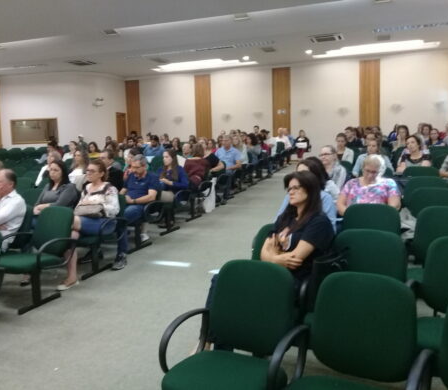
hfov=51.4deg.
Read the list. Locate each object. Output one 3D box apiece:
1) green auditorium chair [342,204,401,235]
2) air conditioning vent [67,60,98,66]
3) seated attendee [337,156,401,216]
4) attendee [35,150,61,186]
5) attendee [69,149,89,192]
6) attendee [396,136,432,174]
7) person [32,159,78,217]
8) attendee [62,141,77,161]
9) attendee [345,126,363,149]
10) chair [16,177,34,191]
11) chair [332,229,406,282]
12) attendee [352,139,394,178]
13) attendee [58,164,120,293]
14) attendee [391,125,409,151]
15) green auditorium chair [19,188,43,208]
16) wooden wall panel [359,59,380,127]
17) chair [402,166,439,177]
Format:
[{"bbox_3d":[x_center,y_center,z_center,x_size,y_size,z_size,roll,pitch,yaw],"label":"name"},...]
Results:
[{"bbox_3d":[1.113,0.560,3.696,0.560,0.880,0.620,1,5,30],"label":"green auditorium chair"},{"bbox_3d":[-4.745,-4.423,15.557,0.880,0.100,0.880,0,5,21],"label":"air conditioning vent"},{"bbox_3d":[1.297,0.265,4.231,0.580,1.220,0.800,1,6,27],"label":"seated attendee"},{"bbox_3d":[-2.865,-0.055,7.687,0.500,1.270,0.800,1,5,25],"label":"attendee"},{"bbox_3d":[-2.502,-0.135,7.734,0.500,1.250,0.800,1,6,28],"label":"attendee"},{"bbox_3d":[2.950,-0.278,7.193,0.520,1.290,0.800,1,5,22],"label":"attendee"},{"bbox_3d":[-1.981,0.271,5.324,0.520,1.270,0.800,1,5,22],"label":"person"},{"bbox_3d":[-3.458,-0.549,10.337,0.480,1.271,0.800,1,6,30],"label":"attendee"},{"bbox_3d":[2.415,-0.675,9.040,0.520,1.269,0.800,2,6,32],"label":"attendee"},{"bbox_3d":[-3.535,0.128,7.790,0.580,0.850,0.620,2,6,29],"label":"chair"},{"bbox_3d":[0.902,0.663,3.120,0.580,0.850,0.620,2,6,29],"label":"chair"},{"bbox_3d":[2.393,-0.270,7.387,0.520,1.270,0.800,1,5,23],"label":"attendee"},{"bbox_3d":[-1.490,0.260,5.170,0.500,1.284,0.820,2,6,36],"label":"attendee"},{"bbox_3d":[3.342,-0.689,8.835,0.480,1.258,0.800,1,6,29],"label":"attendee"},{"bbox_3d":[-2.661,0.410,5.889,0.560,0.880,0.620,1,5,27],"label":"green auditorium chair"},{"bbox_3d":[4.357,-2.497,13.885,0.580,2.962,0.060,0,6,19],"label":"wooden wall panel"},{"bbox_3d":[2.546,0.100,6.128,0.560,0.880,0.620,1,6,31],"label":"chair"}]

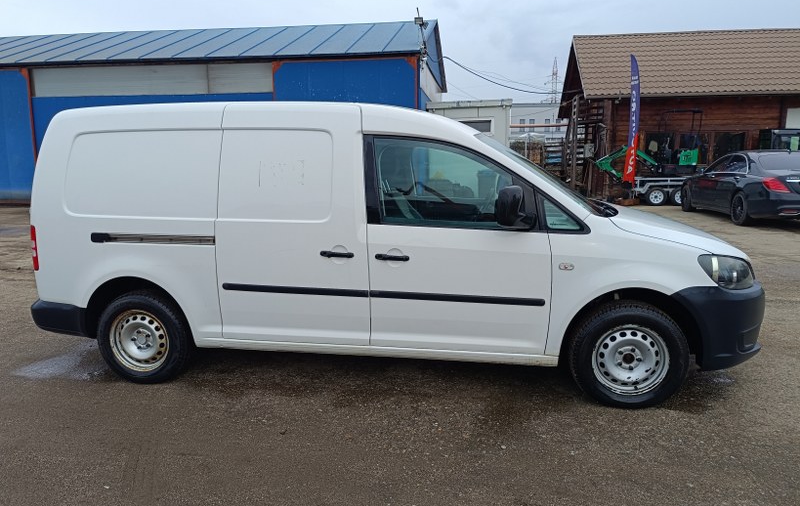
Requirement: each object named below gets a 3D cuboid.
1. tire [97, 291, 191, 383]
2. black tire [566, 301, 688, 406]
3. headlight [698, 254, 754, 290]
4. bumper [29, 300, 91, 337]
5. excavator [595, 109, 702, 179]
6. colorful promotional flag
[{"bbox_3d":[-1.662,0.545,3.653,0.630,0.630,0.200,1,10,9],"label":"tire"},{"bbox_3d":[1.308,0.580,3.193,0.630,0.630,0.200,1,10,9],"label":"black tire"},{"bbox_3d":[1.860,0.092,3.167,0.440,0.220,0.400,1,10,9],"label":"headlight"},{"bbox_3d":[-2.194,0.292,4.483,0.640,0.280,1.760,1,10,9],"label":"bumper"},{"bbox_3d":[7.160,-3.080,16.200,2.850,2.150,1.050,1,9,7],"label":"excavator"},{"bbox_3d":[6.260,-3.580,15.000,0.480,3.500,0.200,2,9,18],"label":"colorful promotional flag"}]

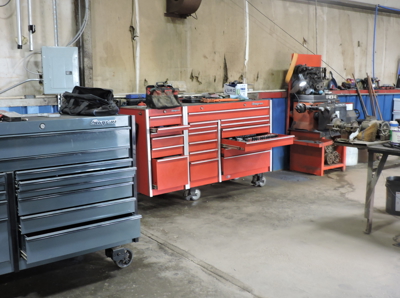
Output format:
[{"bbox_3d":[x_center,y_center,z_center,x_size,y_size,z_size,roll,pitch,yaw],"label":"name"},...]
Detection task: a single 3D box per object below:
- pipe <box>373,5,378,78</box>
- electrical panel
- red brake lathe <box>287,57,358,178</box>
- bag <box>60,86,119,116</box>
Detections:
[{"bbox_3d":[3.150,-1.898,8.281,0.035,1.292,0.035,-4,8,-39],"label":"pipe"},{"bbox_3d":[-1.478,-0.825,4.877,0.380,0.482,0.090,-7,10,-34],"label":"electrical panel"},{"bbox_3d":[1.858,-0.542,6.912,0.870,1.730,0.730,-8,11,-38],"label":"red brake lathe"},{"bbox_3d":[-0.887,-0.386,3.671,0.420,0.215,0.260,5,10,36],"label":"bag"}]

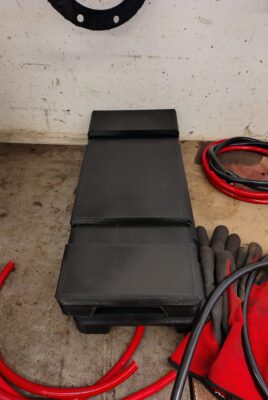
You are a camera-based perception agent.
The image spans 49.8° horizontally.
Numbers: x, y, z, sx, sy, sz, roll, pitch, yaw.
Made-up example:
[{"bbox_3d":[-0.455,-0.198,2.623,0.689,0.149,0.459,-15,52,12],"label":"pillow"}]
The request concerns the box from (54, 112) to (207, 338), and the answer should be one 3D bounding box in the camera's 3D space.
[{"bbox_3d":[-0.003,0.010,0.512,0.170,0.139,0.402,1,47,0],"label":"box"}]

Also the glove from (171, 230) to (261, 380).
[{"bbox_3d":[0.136,0.144,0.452,0.113,0.050,0.243,16,49,13],"label":"glove"}]

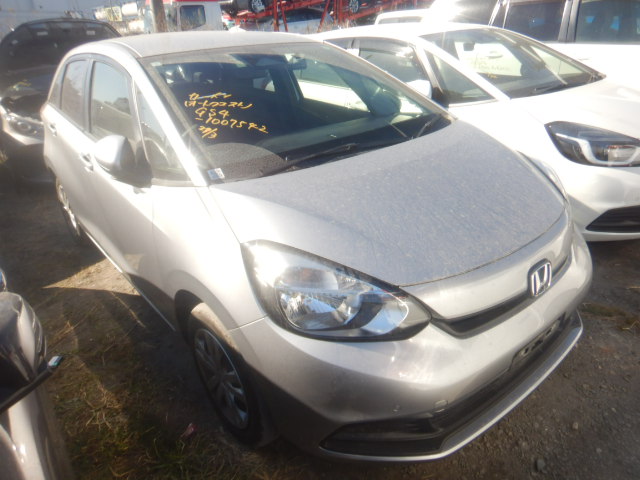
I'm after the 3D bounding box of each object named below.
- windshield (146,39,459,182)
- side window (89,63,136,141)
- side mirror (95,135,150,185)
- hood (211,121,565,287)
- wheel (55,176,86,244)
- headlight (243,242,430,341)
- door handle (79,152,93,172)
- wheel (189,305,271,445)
[{"bbox_3d":[-0.092,-0.704,2.091,1.370,0.250,1.010,-21,51,-34],"label":"windshield"},{"bbox_3d":[-0.965,-0.639,2.085,0.080,0.390,0.900,1,17,-41],"label":"side window"},{"bbox_3d":[-0.753,-0.296,1.649,0.200,0.180,0.150,-21,31,-34],"label":"side mirror"},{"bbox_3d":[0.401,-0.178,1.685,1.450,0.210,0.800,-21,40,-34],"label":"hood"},{"bbox_3d":[-1.917,-0.271,3.557,0.190,0.600,0.600,-21,31,-34],"label":"wheel"},{"bbox_3d":[0.026,0.144,1.311,0.340,0.265,0.510,-21,31,-34],"label":"headlight"},{"bbox_3d":[-1.264,-0.422,2.397,0.055,0.060,0.210,-21,31,-34],"label":"door handle"},{"bbox_3d":[-0.319,0.497,1.752,0.190,0.600,0.600,-21,31,-34],"label":"wheel"}]

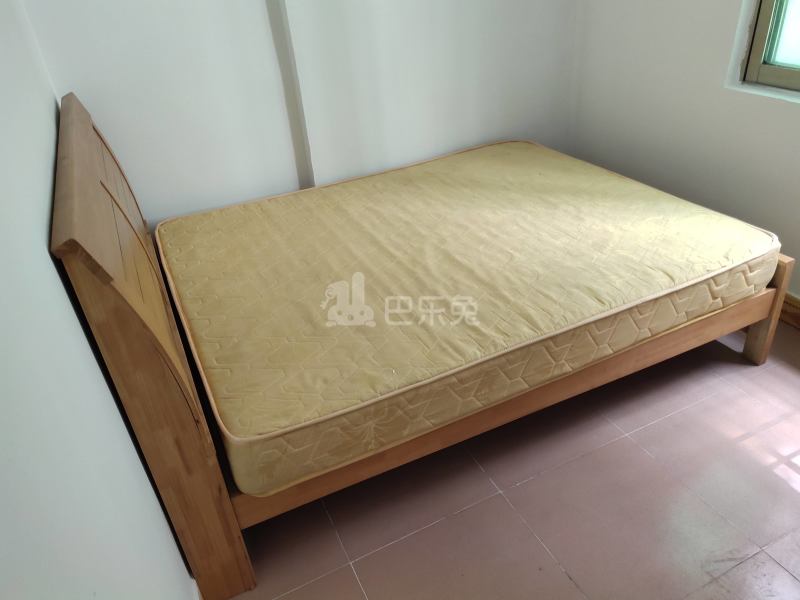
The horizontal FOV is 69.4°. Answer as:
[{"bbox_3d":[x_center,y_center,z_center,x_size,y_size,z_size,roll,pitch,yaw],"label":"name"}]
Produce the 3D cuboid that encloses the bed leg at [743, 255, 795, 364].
[{"bbox_3d":[1.345,0.040,2.116,0.046,0.433,0.074,-17,32,-19],"label":"bed leg"}]

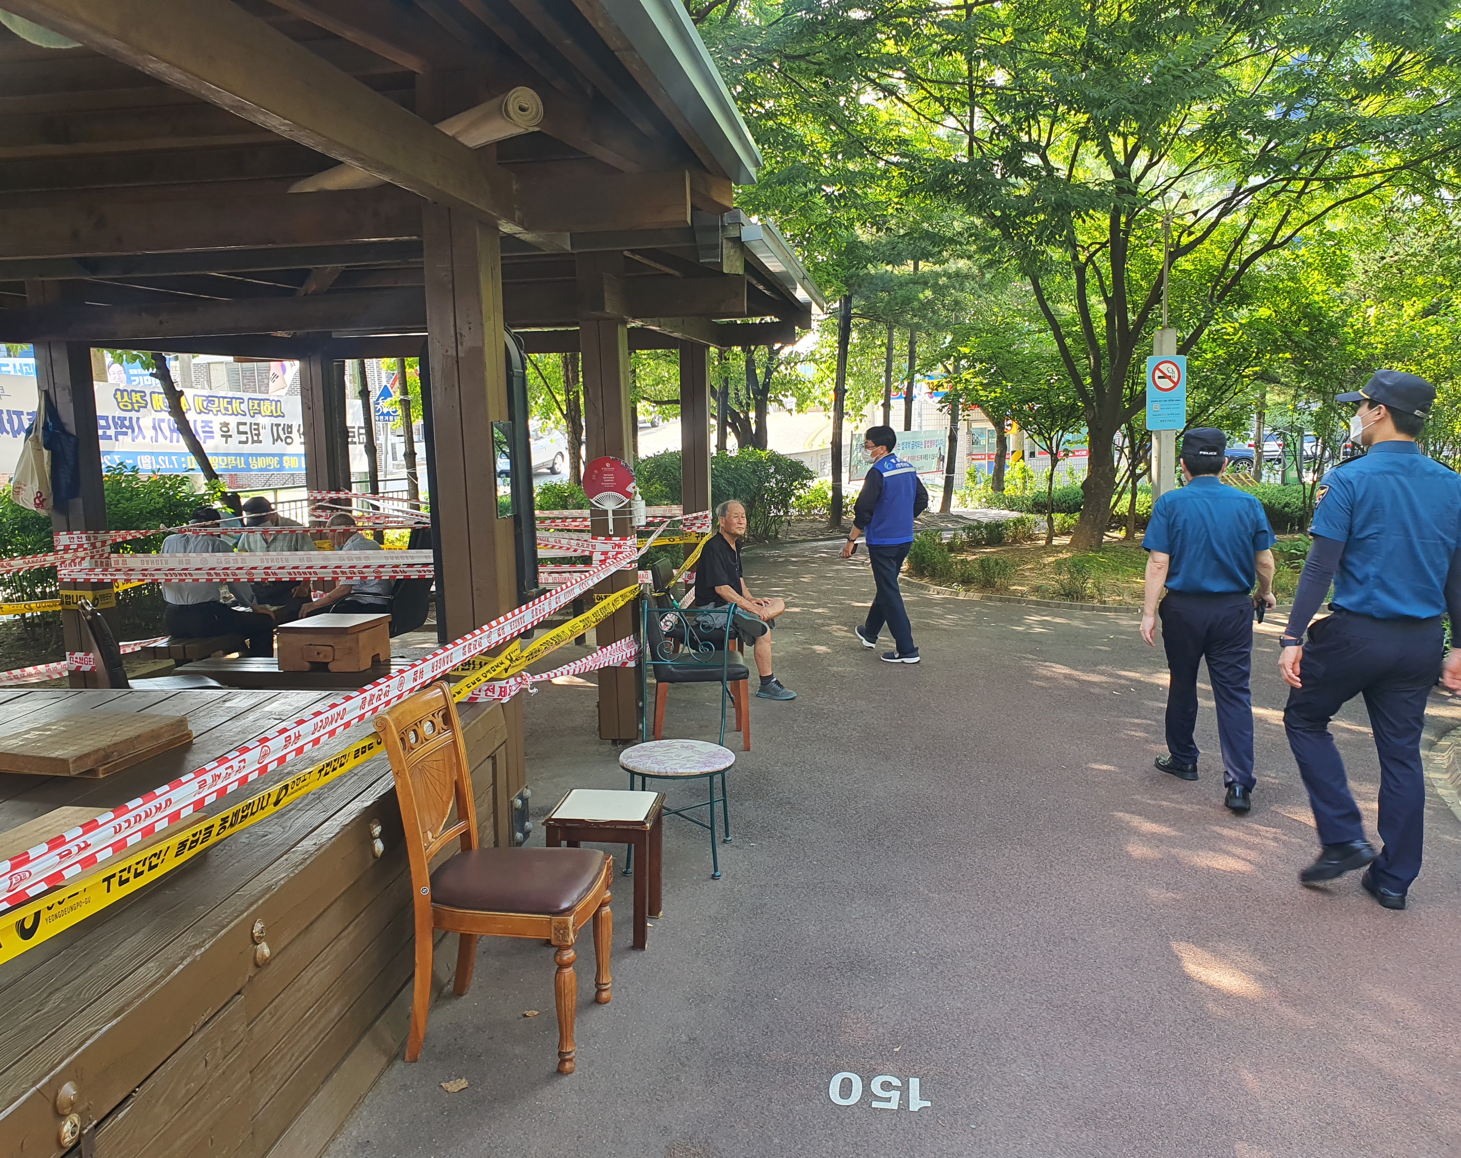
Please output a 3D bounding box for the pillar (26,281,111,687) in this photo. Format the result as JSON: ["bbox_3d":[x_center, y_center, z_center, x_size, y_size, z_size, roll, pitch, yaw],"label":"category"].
[{"bbox_3d":[-3.623,-0.363,6.497,0.200,2.480,0.200,0,9,8],"label":"pillar"}]

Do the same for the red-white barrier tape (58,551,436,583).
[{"bbox_3d":[-2.727,-0.060,6.667,2.500,0.170,0.040,0,8,8],"label":"red-white barrier tape"}]

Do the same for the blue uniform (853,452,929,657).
[{"bbox_3d":[1.203,-0.152,8.548,0.500,1.440,0.420,-8,11,-38],"label":"blue uniform"}]

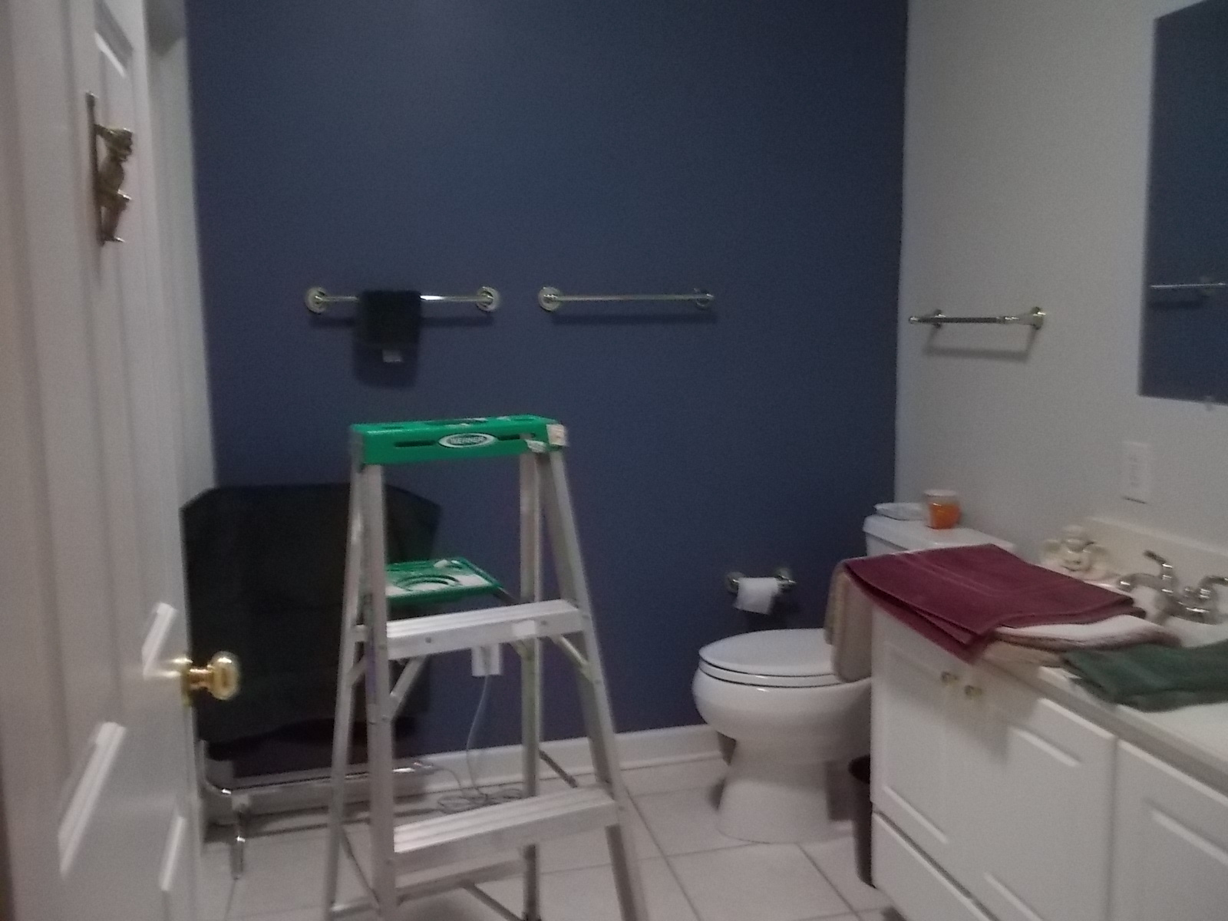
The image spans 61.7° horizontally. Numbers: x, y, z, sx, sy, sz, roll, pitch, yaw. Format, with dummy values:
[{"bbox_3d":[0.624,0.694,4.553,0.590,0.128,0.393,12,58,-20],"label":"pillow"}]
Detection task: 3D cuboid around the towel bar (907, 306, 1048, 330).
[{"bbox_3d":[0.917,-0.361,2.662,0.088,0.058,0.497,-3,8,-13],"label":"towel bar"}]

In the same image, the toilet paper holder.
[{"bbox_3d":[0.449,0.368,3.060,0.205,0.064,0.090,-3,8,-13],"label":"toilet paper holder"}]

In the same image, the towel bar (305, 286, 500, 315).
[{"bbox_3d":[-0.555,-0.428,2.727,0.504,0.064,0.087,-3,8,-13],"label":"towel bar"}]

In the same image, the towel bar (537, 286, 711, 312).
[{"bbox_3d":[0.045,-0.451,2.865,0.500,0.062,0.087,-3,8,-13],"label":"towel bar"}]

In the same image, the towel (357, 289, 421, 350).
[{"bbox_3d":[-0.588,-0.364,2.692,0.165,0.162,0.055,-3,8,-13],"label":"towel"}]

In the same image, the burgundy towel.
[{"bbox_3d":[0.777,0.276,2.154,0.405,0.085,0.545,-3,8,-17],"label":"burgundy towel"}]

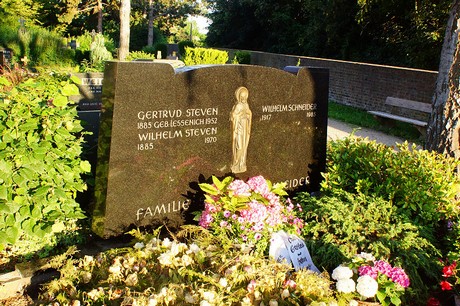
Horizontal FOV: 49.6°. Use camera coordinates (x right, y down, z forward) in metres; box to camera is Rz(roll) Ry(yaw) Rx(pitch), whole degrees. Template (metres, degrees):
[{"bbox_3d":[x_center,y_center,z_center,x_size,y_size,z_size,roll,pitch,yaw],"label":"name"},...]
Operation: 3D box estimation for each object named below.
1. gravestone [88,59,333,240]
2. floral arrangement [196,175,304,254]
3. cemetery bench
[{"bbox_3d":[0.020,-0.114,3.598,2.123,1.053,0.148,-7,15,-42],"label":"gravestone"},{"bbox_3d":[0.128,0.378,3.109,0.560,0.410,0.420,-2,15,-28],"label":"floral arrangement"},{"bbox_3d":[3.985,-0.769,11.330,0.580,0.800,1.660,-4,16,-33],"label":"cemetery bench"}]

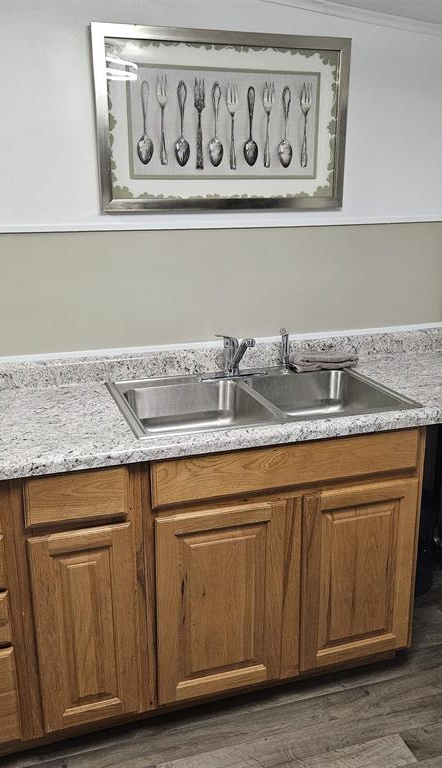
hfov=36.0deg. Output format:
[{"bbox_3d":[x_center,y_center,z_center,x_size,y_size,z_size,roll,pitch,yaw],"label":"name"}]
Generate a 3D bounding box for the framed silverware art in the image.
[{"bbox_3d":[0.026,-0.814,2.132,0.824,0.524,0.026,-6,18,-18],"label":"framed silverware art"}]

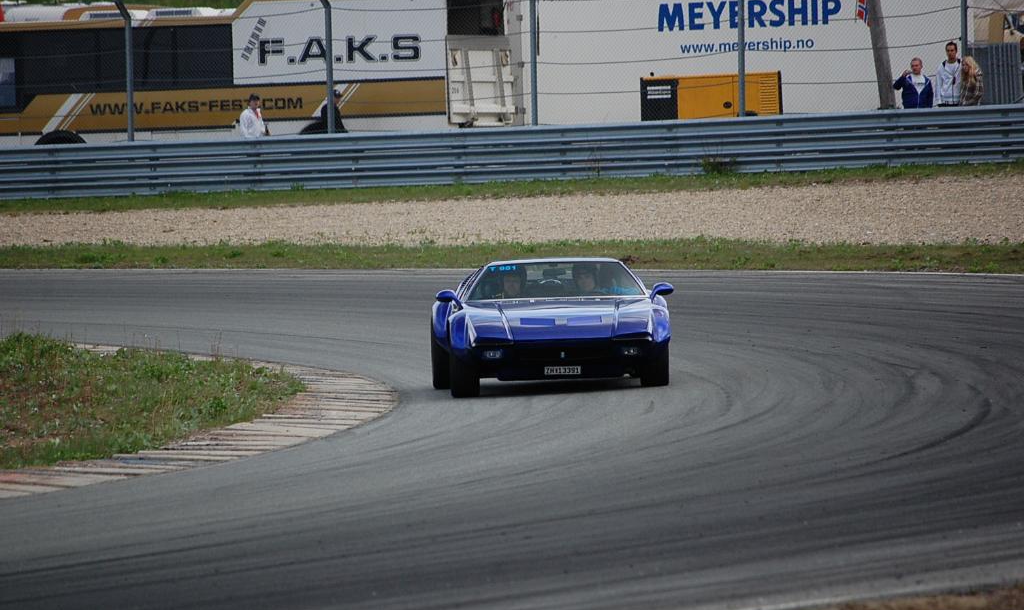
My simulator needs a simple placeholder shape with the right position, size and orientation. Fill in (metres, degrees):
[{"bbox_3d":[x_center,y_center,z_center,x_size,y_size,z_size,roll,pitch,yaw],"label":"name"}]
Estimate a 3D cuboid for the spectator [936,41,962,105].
[{"bbox_3d":[6.865,-3.204,127.020,0.540,1.860,0.350,-2,1,-9],"label":"spectator"}]

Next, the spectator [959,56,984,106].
[{"bbox_3d":[7.254,-3.079,127.018,0.500,1.670,0.350,-1,1,27],"label":"spectator"}]

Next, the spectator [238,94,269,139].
[{"bbox_3d":[-4.566,-2.882,144.018,0.540,1.760,0.400,-3,1,-30],"label":"spectator"}]

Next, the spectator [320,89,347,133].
[{"bbox_3d":[-3.143,-2.954,144.018,0.380,1.760,0.520,-1,2,37],"label":"spectator"}]

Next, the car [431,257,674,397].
[{"bbox_3d":[0.357,0.149,66.000,1.940,1.070,4.270,-2,1,-1],"label":"car"}]

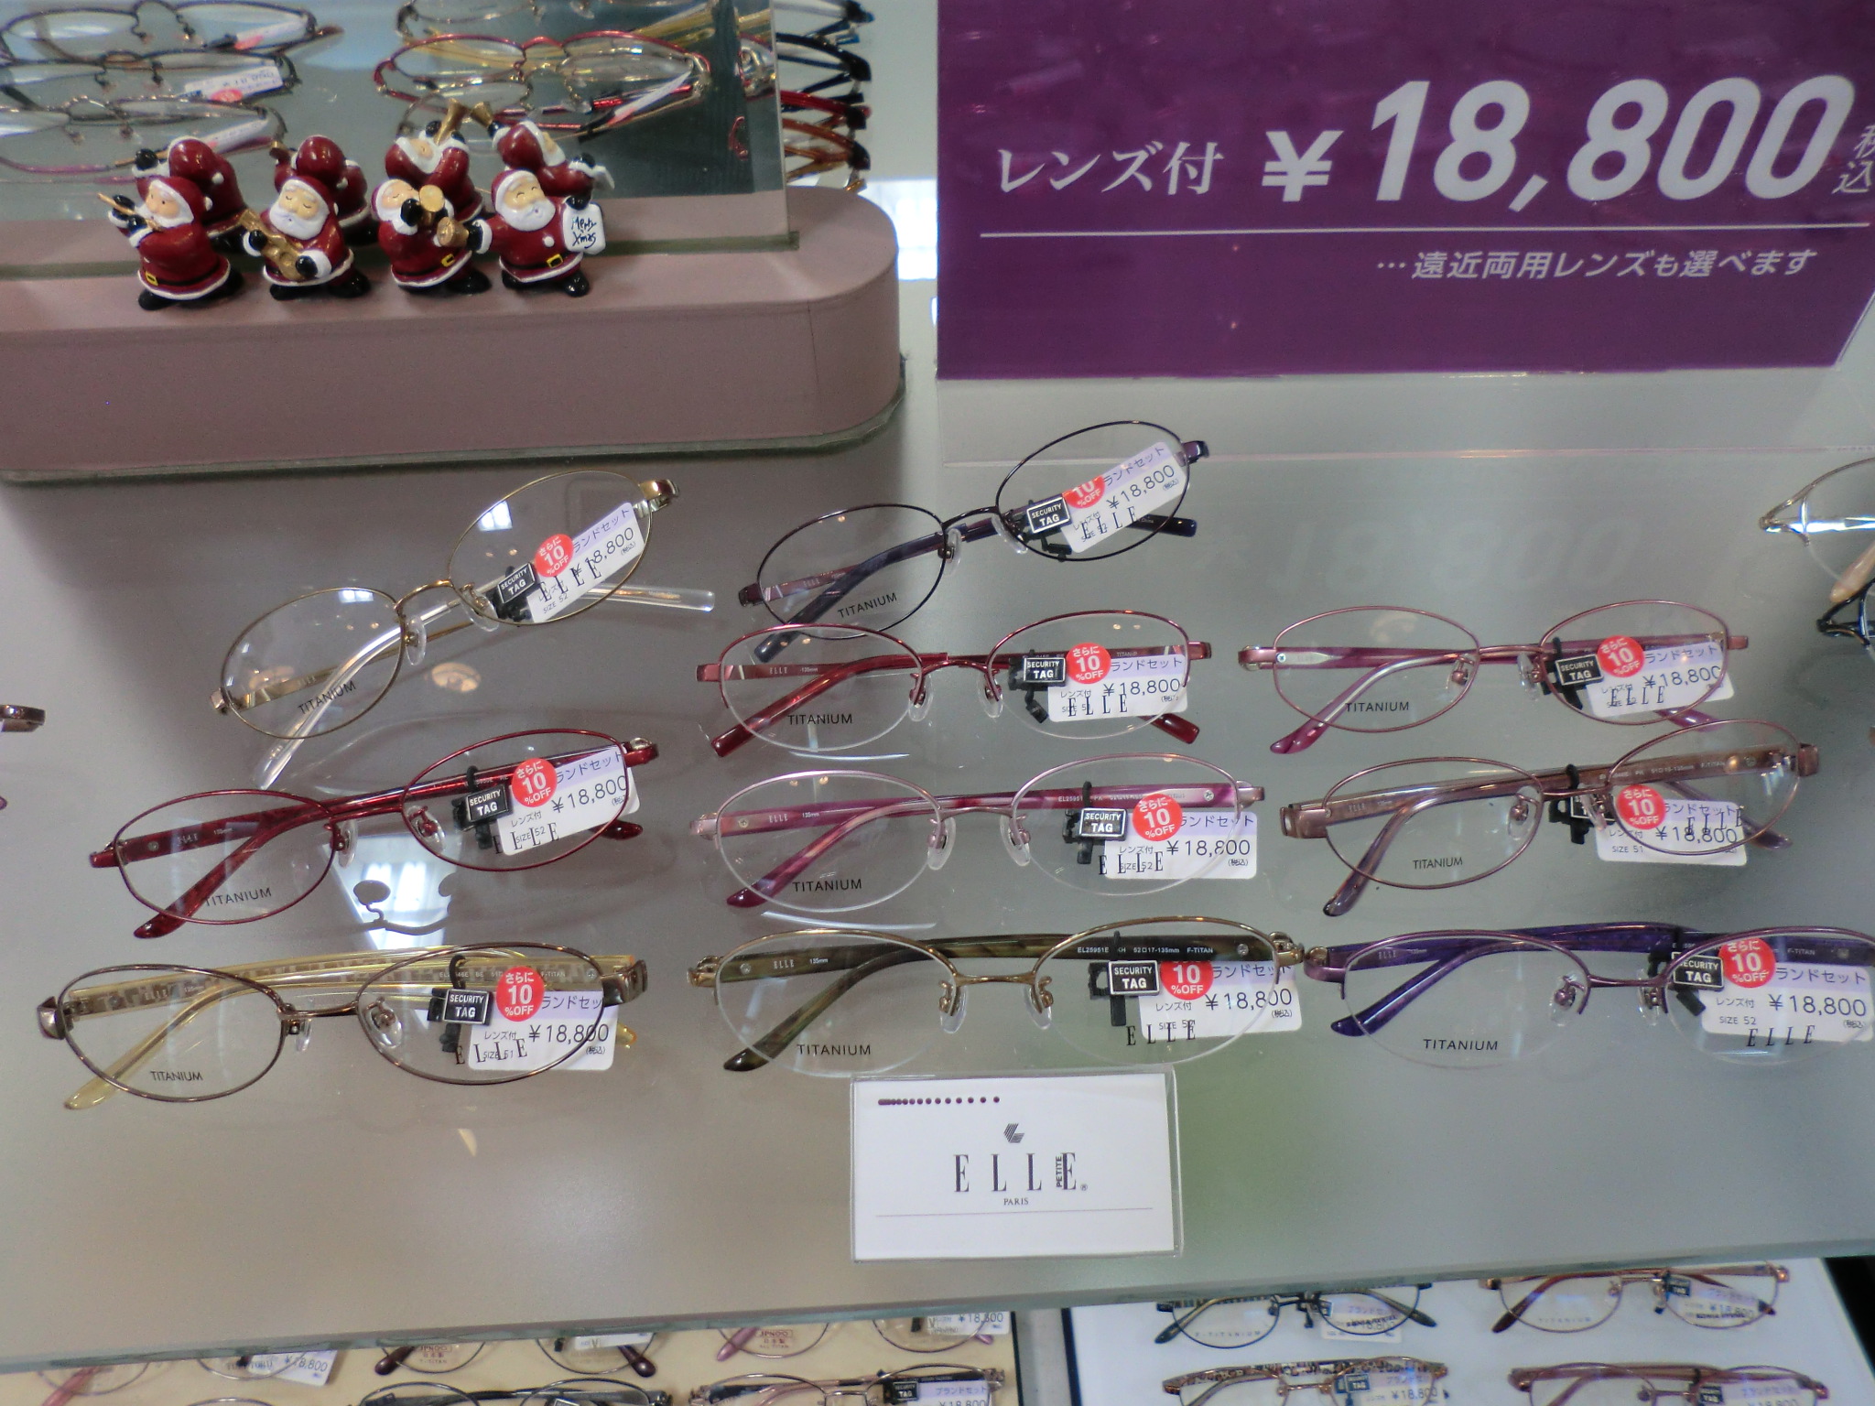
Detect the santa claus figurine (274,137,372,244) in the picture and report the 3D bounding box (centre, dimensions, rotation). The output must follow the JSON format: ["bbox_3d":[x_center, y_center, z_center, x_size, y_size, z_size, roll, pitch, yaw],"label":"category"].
[{"bbox_3d":[-0.175,-0.145,0.413,0.033,0.036,0.024,-7,50,-6],"label":"santa claus figurine"}]

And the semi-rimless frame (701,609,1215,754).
[{"bbox_3d":[0.005,-0.009,0.393,0.137,0.039,0.033,-1,16,-2],"label":"semi-rimless frame"}]

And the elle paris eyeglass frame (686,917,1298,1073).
[{"bbox_3d":[0.014,0.062,0.332,0.137,0.039,0.033,-1,16,-1],"label":"elle paris eyeglass frame"}]

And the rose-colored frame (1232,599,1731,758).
[{"bbox_3d":[0.150,-0.012,0.399,0.137,0.039,0.033,0,16,-1],"label":"rose-colored frame"}]

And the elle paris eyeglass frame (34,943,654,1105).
[{"bbox_3d":[-0.134,0.068,0.333,0.137,0.039,0.033,-2,16,-1],"label":"elle paris eyeglass frame"}]

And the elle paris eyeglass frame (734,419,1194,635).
[{"bbox_3d":[0.010,-0.050,0.413,0.137,0.039,0.033,-18,11,-1],"label":"elle paris eyeglass frame"}]

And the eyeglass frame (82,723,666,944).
[{"bbox_3d":[-0.137,0.027,0.361,0.137,0.039,0.033,-11,19,-4],"label":"eyeglass frame"}]

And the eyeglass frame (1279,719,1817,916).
[{"bbox_3d":[0.147,0.022,0.354,0.134,0.036,0.028,-6,16,-5],"label":"eyeglass frame"}]

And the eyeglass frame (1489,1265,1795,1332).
[{"bbox_3d":[0.297,0.249,0.627,0.133,0.036,0.028,-2,16,-1],"label":"eyeglass frame"}]

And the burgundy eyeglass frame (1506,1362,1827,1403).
[{"bbox_3d":[0.305,0.285,0.613,0.134,0.036,0.028,1,16,2],"label":"burgundy eyeglass frame"}]

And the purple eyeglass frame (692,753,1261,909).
[{"bbox_3d":[0.009,0.028,0.347,0.133,0.036,0.027,-3,16,-2],"label":"purple eyeglass frame"}]

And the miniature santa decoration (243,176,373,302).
[{"bbox_3d":[-0.173,-0.128,0.400,0.033,0.036,0.024,2,50,2],"label":"miniature santa decoration"}]

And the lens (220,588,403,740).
[{"bbox_3d":[-0.162,-0.010,0.378,0.052,0.037,0.006,-23,8,7],"label":"lens"}]

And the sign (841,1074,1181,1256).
[{"bbox_3d":[0.015,0.091,0.295,0.066,0.006,0.038,-1,82,0],"label":"sign"}]

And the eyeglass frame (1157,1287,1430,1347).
[{"bbox_3d":[0.169,0.285,0.700,0.132,0.039,0.033,-2,6,-3],"label":"eyeglass frame"}]

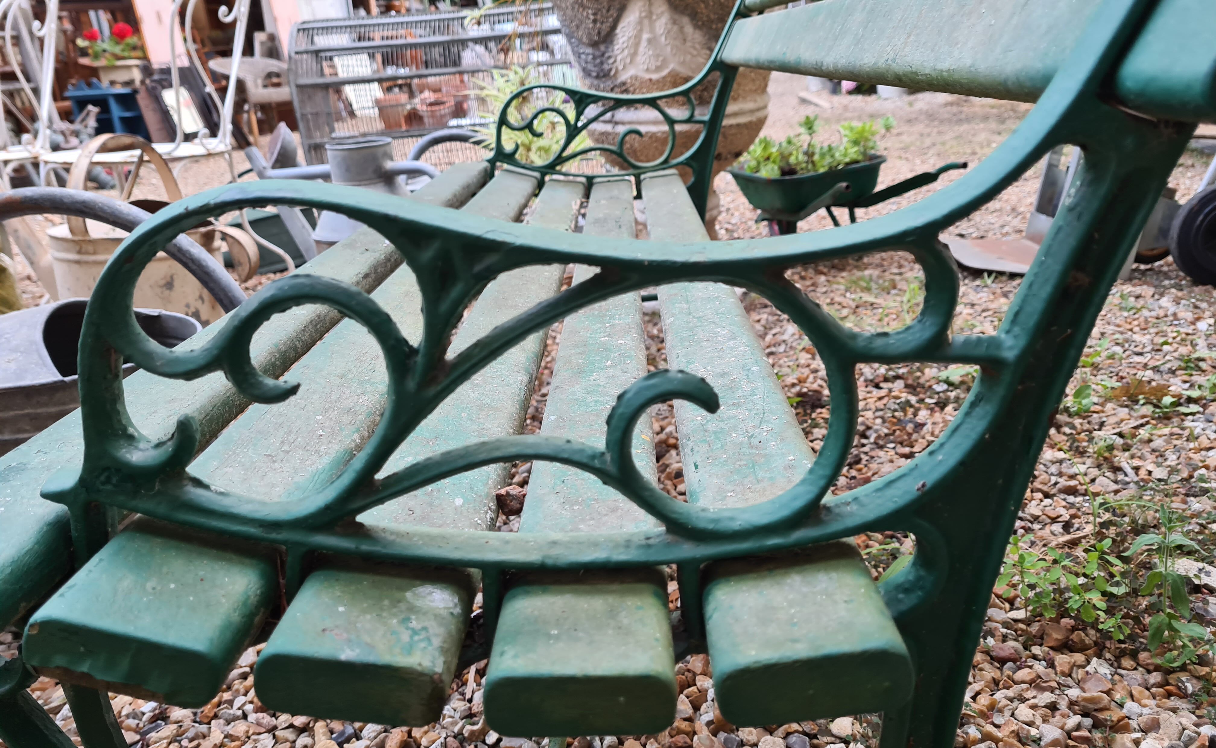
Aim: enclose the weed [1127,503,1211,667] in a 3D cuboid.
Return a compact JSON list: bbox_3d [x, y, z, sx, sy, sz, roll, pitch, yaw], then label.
[{"bbox_3d":[0.580,0.217,0.941,0.078,0.155,0.072,9,23,33],"label":"weed"}]

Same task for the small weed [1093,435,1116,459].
[{"bbox_3d":[0.760,0.112,1.399,0.034,0.027,0.032,7,22,29],"label":"small weed"}]

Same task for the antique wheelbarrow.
[{"bbox_3d":[0.698,-0.522,2.846,0.480,0.285,0.750,-14,21,-25],"label":"antique wheelbarrow"}]

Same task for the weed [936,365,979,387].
[{"bbox_3d":[0.666,0.001,1.734,0.078,0.030,0.055,3,21,21],"label":"weed"}]

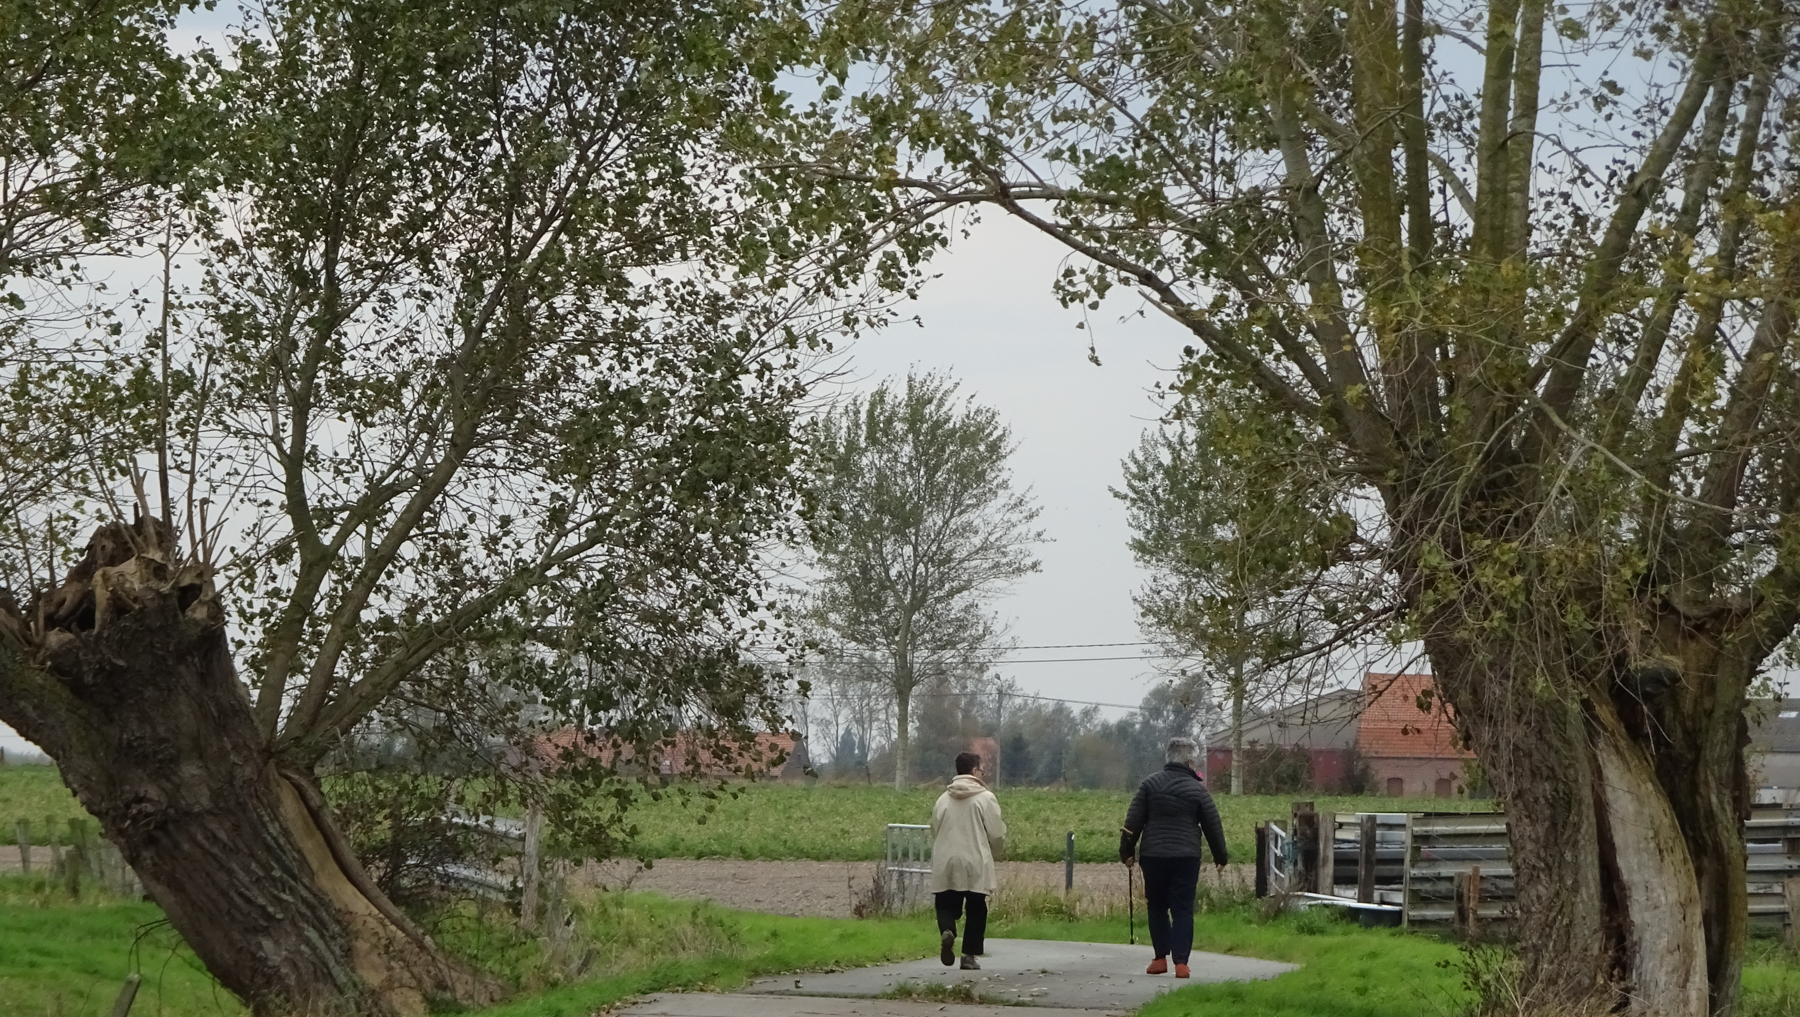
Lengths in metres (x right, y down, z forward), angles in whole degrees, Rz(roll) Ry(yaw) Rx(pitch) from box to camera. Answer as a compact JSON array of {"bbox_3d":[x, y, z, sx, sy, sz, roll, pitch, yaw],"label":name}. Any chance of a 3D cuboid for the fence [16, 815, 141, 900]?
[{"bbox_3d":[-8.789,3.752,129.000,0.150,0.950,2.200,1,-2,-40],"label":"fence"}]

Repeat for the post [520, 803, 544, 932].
[{"bbox_3d":[-3.237,3.157,106.000,0.140,1.140,0.140,0,-1,0],"label":"post"}]

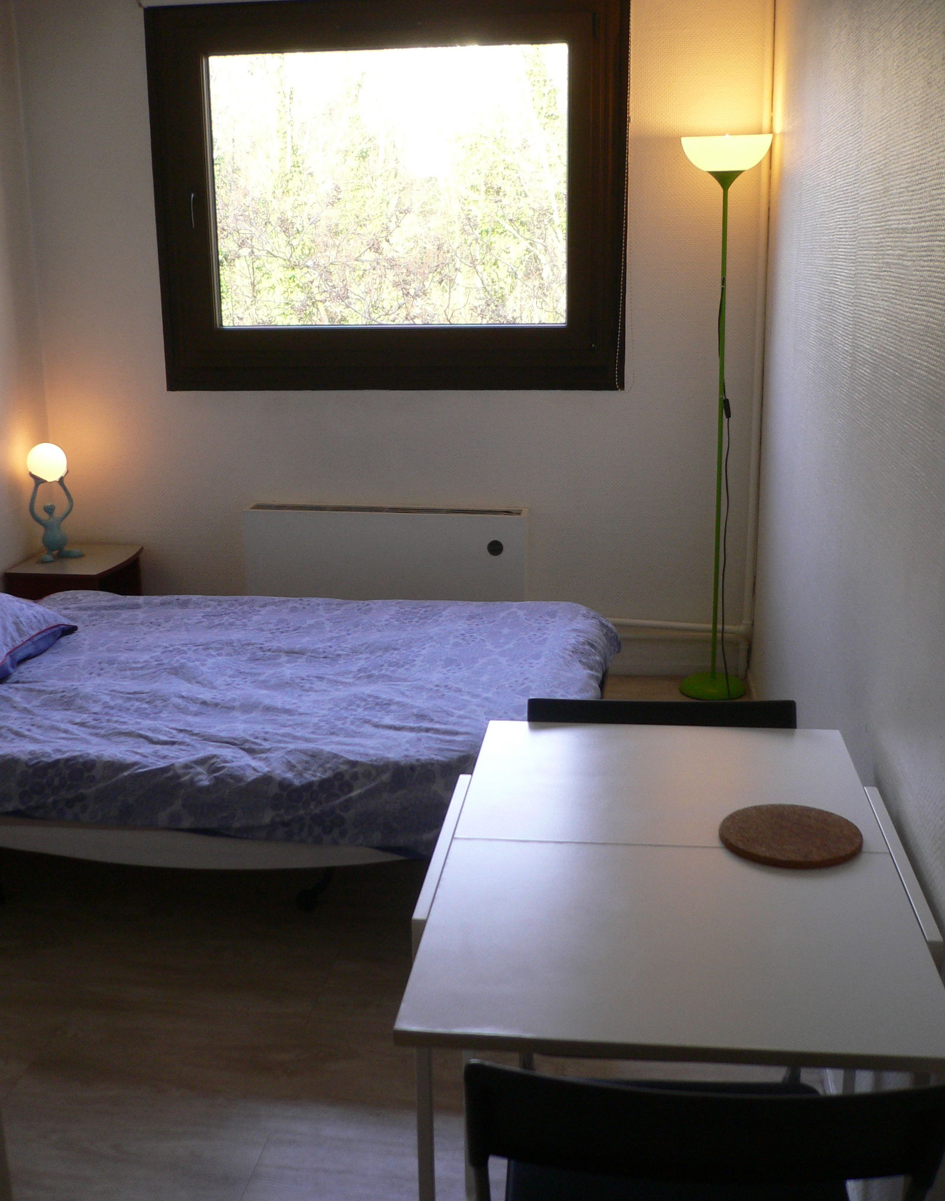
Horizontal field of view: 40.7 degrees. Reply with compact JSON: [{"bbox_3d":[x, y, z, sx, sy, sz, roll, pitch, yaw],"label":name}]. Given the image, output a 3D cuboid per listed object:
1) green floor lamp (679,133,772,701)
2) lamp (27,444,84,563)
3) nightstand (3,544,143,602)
[{"bbox_3d":[0.809,-0.571,4.171,0.283,1.825,0.283,1,15,7],"label":"green floor lamp"},{"bbox_3d":[-1.457,-0.336,4.404,0.165,0.400,0.165,-11,18,-35],"label":"lamp"},{"bbox_3d":[-1.378,0.072,4.516,0.370,0.453,0.475,1,15,7],"label":"nightstand"}]

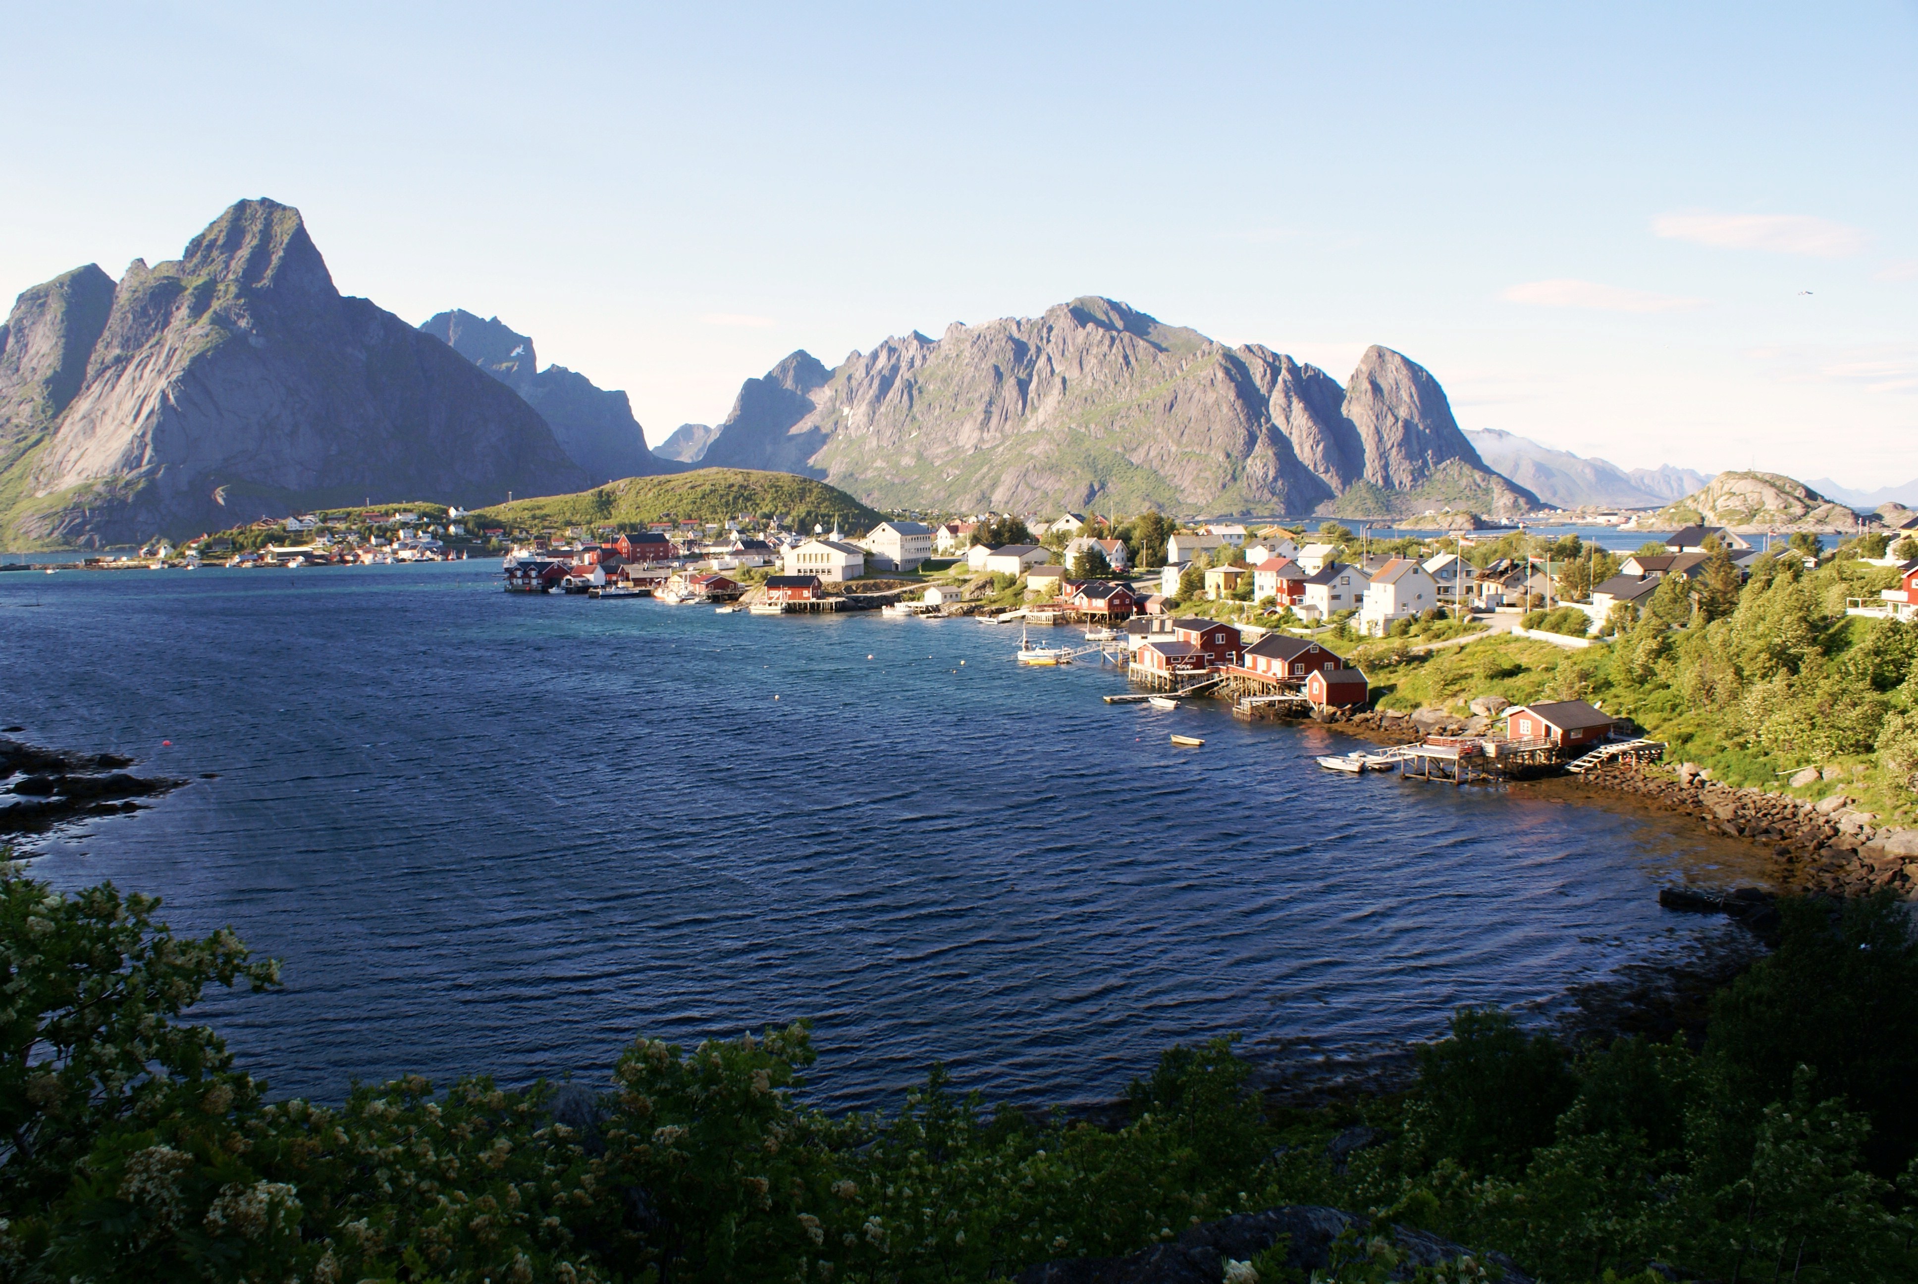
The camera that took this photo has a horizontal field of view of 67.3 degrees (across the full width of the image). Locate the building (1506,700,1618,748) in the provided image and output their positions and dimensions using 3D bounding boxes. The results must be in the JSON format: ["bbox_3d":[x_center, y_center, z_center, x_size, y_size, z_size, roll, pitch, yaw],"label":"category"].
[{"bbox_3d":[59.360,7.880,142.390,8.200,3.800,6.500,-4,6,-34],"label":"building"}]

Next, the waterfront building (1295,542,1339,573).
[{"bbox_3d":[73.860,-16.630,295.770,5.800,6.090,9.000,-2,5,-17],"label":"waterfront building"}]

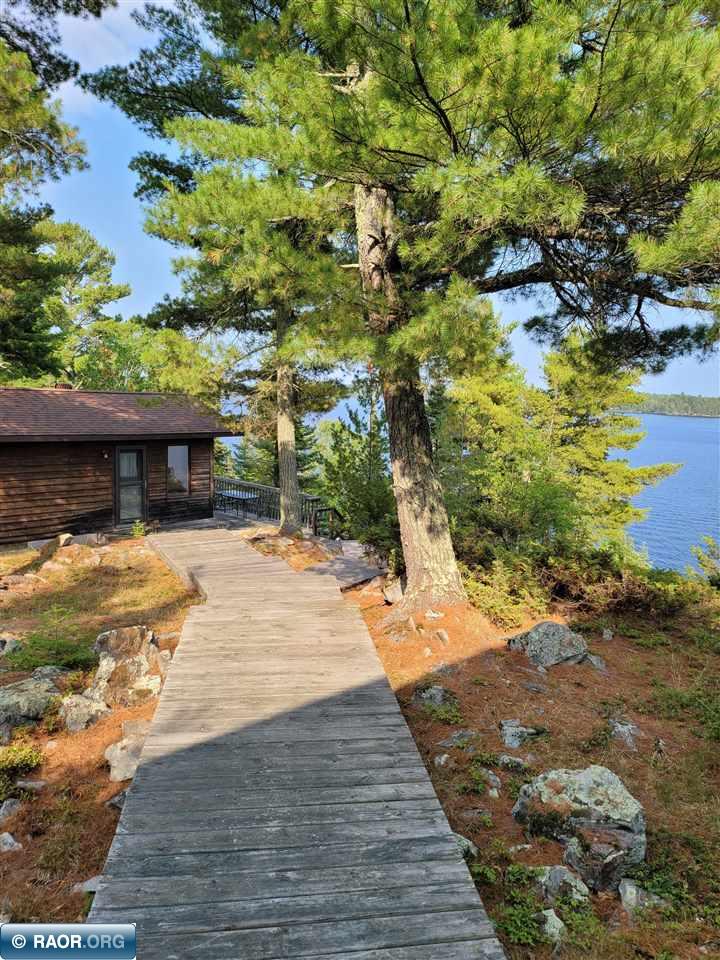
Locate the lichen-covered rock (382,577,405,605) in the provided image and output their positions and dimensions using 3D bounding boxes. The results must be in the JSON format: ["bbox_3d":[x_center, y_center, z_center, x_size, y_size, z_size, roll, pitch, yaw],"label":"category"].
[{"bbox_3d":[0.330,1.057,6.900,0.230,0.230,0.240,2,7,3],"label":"lichen-covered rock"}]

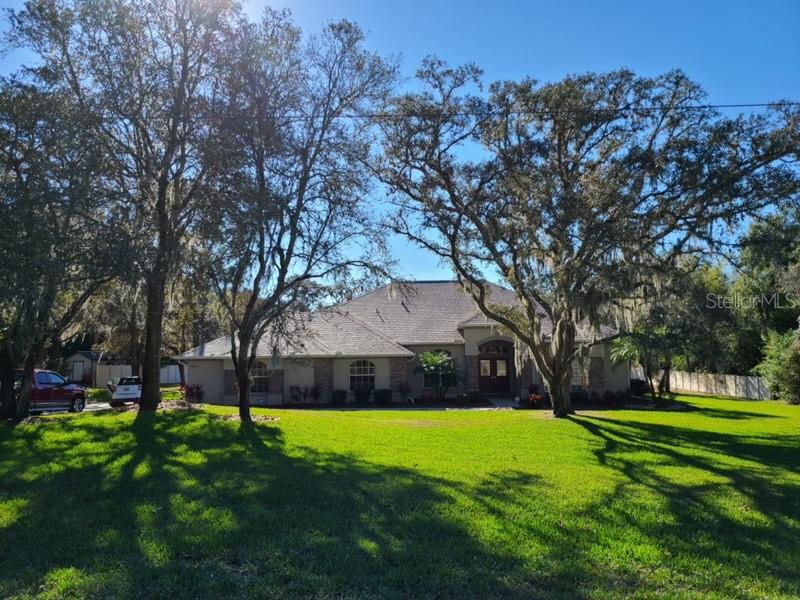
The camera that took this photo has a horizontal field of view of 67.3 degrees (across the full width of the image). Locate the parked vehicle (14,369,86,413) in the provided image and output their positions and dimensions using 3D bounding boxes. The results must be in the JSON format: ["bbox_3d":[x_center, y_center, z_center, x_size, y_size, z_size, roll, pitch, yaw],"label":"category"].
[{"bbox_3d":[-16.300,3.973,25.802,2.000,1.930,5.850,-1,-8,7],"label":"parked vehicle"}]

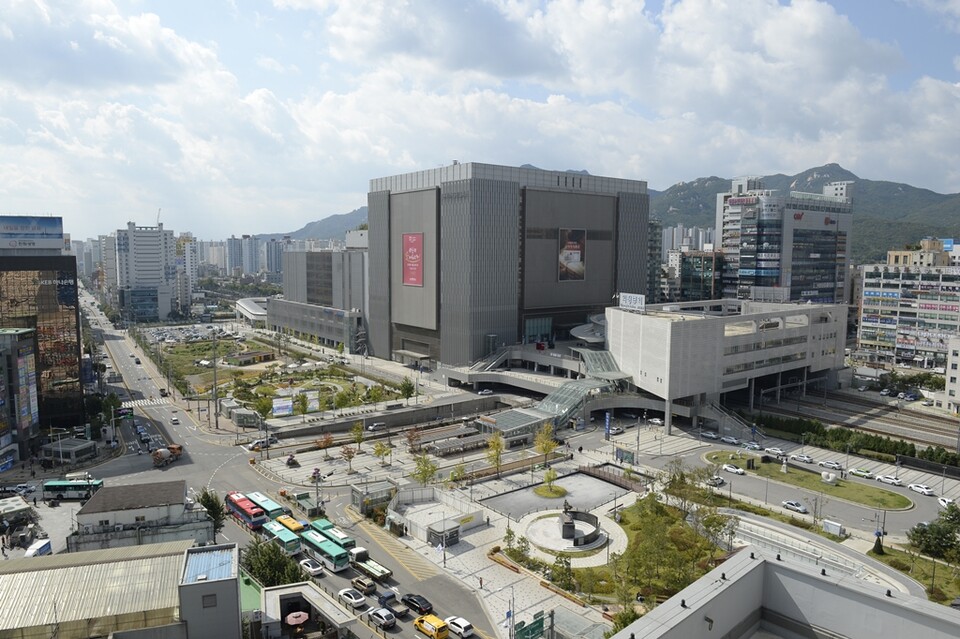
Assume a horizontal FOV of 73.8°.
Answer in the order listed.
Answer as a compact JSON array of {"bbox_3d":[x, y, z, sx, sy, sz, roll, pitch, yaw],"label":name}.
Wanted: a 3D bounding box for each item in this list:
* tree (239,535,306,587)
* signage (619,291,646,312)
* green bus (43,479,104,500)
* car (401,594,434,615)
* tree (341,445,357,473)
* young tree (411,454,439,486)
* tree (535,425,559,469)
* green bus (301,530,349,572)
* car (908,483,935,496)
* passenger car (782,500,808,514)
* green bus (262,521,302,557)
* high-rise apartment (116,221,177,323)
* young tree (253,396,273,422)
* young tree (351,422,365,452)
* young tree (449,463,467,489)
[{"bbox_3d":[-30.710,36.358,94.287,8.888,8.801,8.888,-2,6,-19],"label":"tree"},{"bbox_3d":[49.015,-5.357,205.171,1.000,5.600,16.500,-1,6,-14],"label":"signage"},{"bbox_3d":[-83.745,35.261,132.159,10.700,3.100,2.450,0,6,-5],"label":"green bus"},{"bbox_3d":[-8.800,39.151,88.693,1.870,1.470,4.950,-6,8,-45],"label":"car"},{"bbox_3d":[-29.083,30.822,142.262,3.700,5.970,3.700,0,6,0],"label":"tree"},{"bbox_3d":[-11.510,31.746,134.935,5.600,7.500,5.300,0,6,-5],"label":"young tree"},{"bbox_3d":[15.839,29.720,151.467,5.586,10.744,5.586,1,6,6],"label":"tree"},{"bbox_3d":[-24.786,36.793,101.846,2.500,3.200,10.900,-5,8,-43],"label":"green bus"},{"bbox_3d":[94.597,36.363,137.048,1.830,1.470,4.820,-2,6,-19],"label":"car"},{"bbox_3d":[62.556,37.216,127.005,1.800,1.460,4.600,-4,8,-38],"label":"passenger car"},{"bbox_3d":[-33.995,37.672,109.218,2.480,3.060,9.069,-5,8,-44],"label":"green bus"},{"bbox_3d":[-239.761,-33.579,460.211,35.800,70.500,17.000,-3,7,-32],"label":"high-rise apartment"},{"bbox_3d":[-63.207,26.404,187.737,5.300,7.100,5.100,-2,6,-19],"label":"young tree"},{"bbox_3d":[-30.983,29.667,162.510,3.058,7.998,3.058,-1,6,-11],"label":"young tree"},{"bbox_3d":[-4.263,33.037,136.479,3.100,4.700,3.000,0,6,-2],"label":"young tree"}]

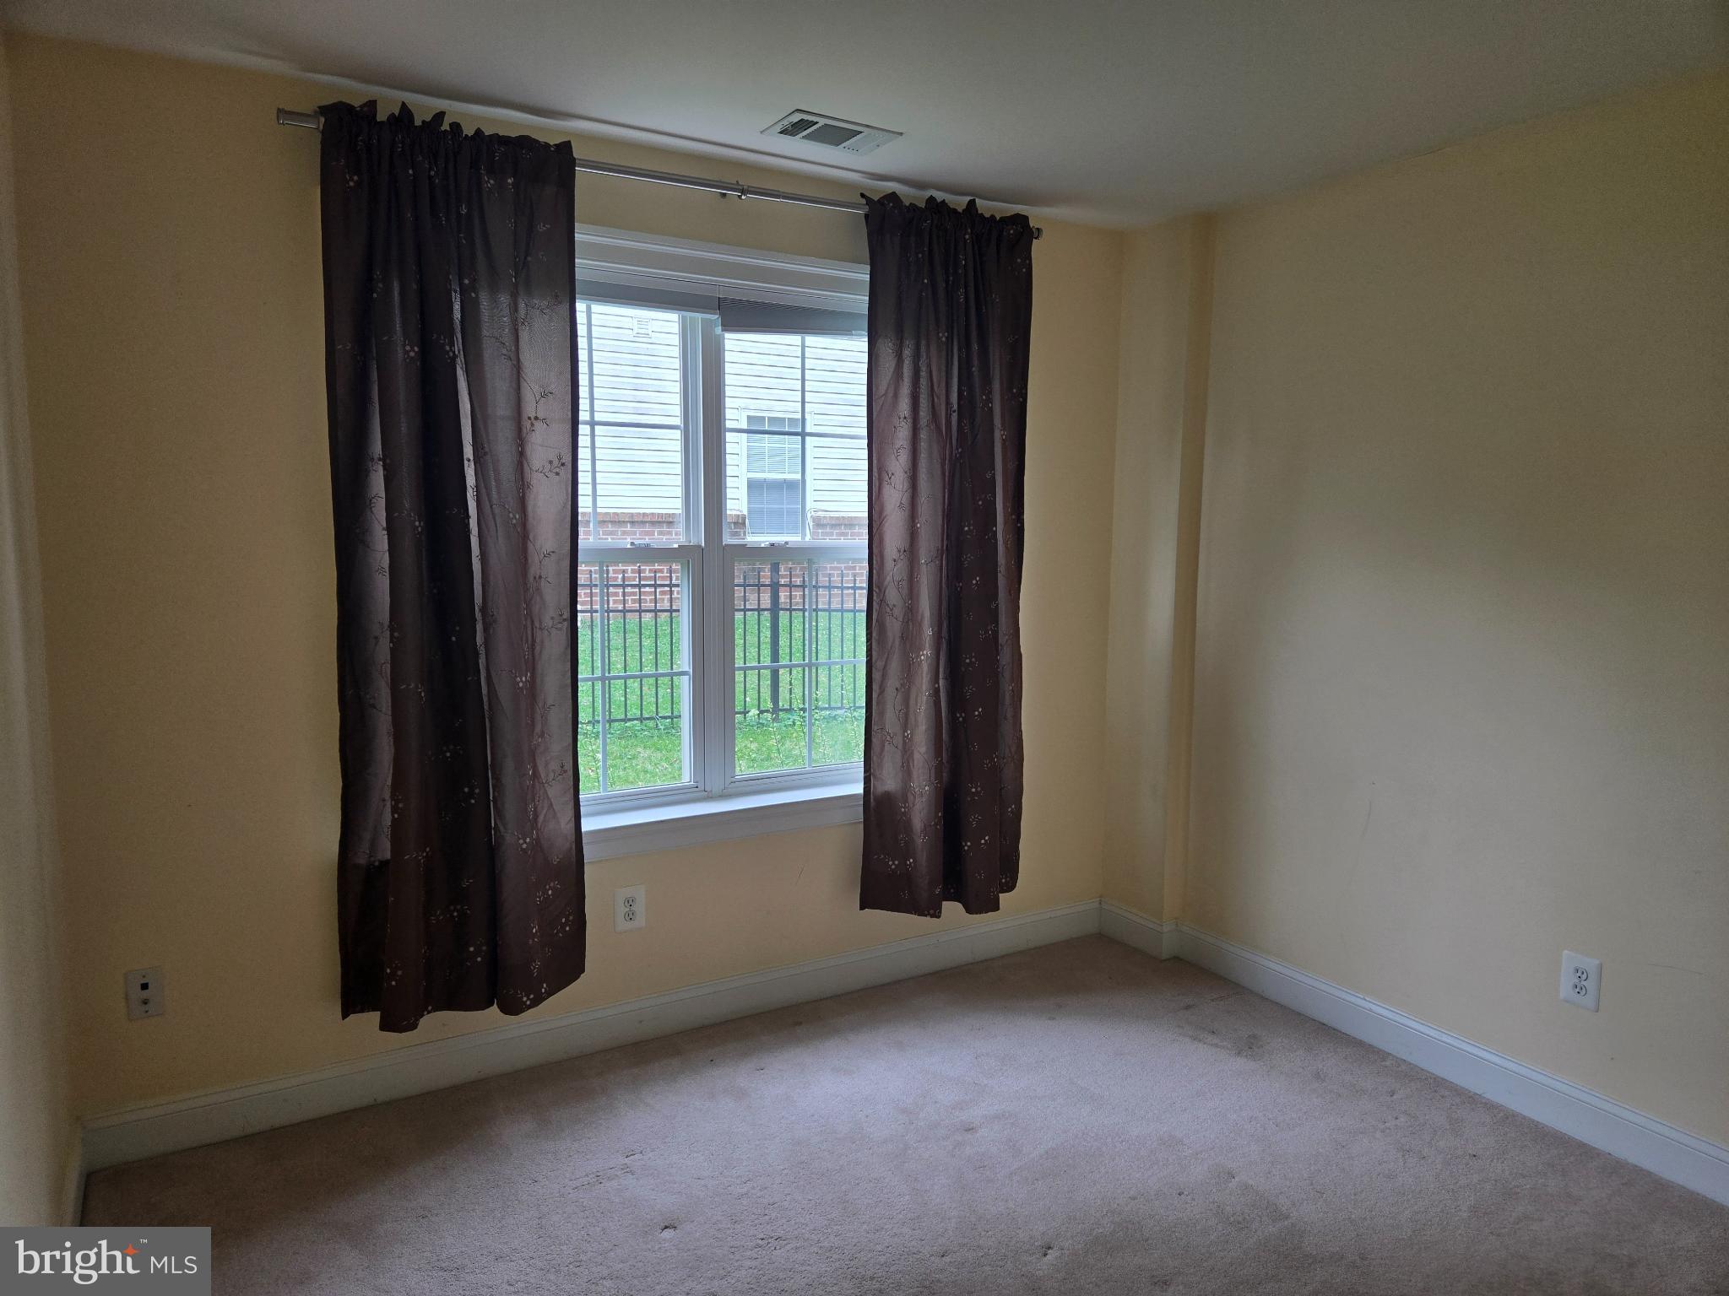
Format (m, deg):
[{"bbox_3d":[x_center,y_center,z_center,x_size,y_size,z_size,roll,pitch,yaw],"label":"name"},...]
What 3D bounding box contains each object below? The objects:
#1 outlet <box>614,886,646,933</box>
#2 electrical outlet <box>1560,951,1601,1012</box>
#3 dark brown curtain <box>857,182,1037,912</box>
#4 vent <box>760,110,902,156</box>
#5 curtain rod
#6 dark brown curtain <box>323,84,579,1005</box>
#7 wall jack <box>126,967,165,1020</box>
[{"bbox_3d":[-0.644,0.724,3.176,0.083,0.120,0.010,-3,7,-31],"label":"outlet"},{"bbox_3d":[1.706,0.796,2.740,0.010,0.123,0.082,-3,7,-31],"label":"electrical outlet"},{"bbox_3d":[0.270,-0.244,3.468,0.620,2.115,0.170,-3,7,-31],"label":"dark brown curtain"},{"bbox_3d":[-0.080,-1.307,2.936,0.312,0.015,0.205,-3,7,-31],"label":"vent"},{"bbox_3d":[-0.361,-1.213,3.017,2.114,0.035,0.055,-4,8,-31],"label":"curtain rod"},{"bbox_3d":[-0.958,-0.164,2.735,0.600,2.110,0.170,-3,7,-31],"label":"dark brown curtain"},{"bbox_3d":[-1.622,0.782,2.592,0.069,0.114,0.010,-3,7,-31],"label":"wall jack"}]

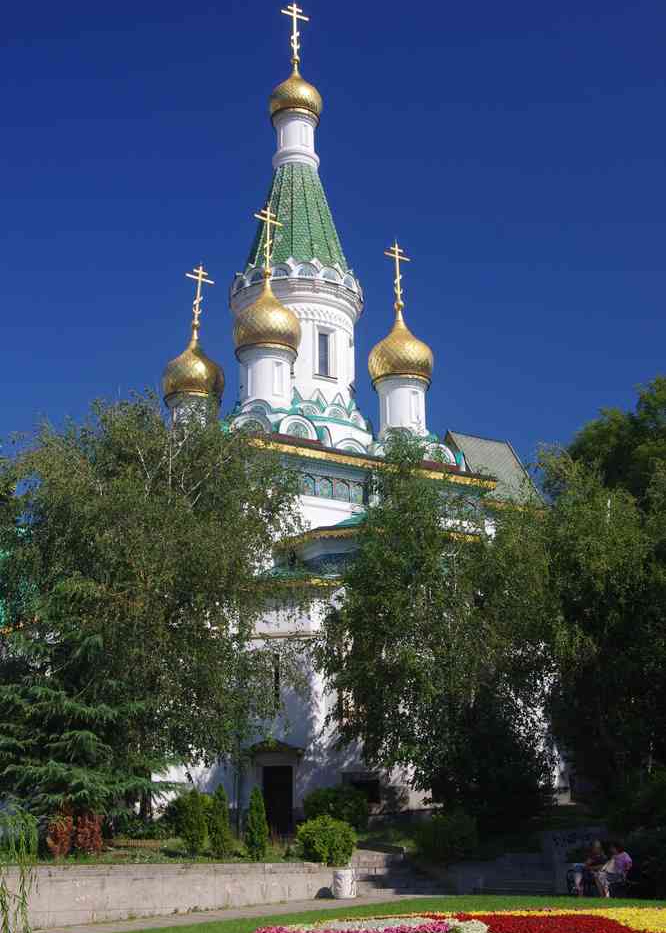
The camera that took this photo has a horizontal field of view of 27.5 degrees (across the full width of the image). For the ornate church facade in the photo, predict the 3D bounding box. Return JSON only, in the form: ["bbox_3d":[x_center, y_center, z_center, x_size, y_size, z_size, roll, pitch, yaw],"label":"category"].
[{"bbox_3d":[-0.529,-3.395,56.234,13.720,36.210,13.720,9,-19,-31],"label":"ornate church facade"}]

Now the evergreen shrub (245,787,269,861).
[{"bbox_3d":[-1.720,8.044,30.572,0.540,1.610,0.540,-1,-16,0],"label":"evergreen shrub"}]

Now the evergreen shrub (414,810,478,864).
[{"bbox_3d":[2.858,9.340,34.241,1.610,1.310,1.550,-1,-16,0],"label":"evergreen shrub"}]

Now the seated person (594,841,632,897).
[{"bbox_3d":[6.266,9.010,30.371,0.760,1.220,0.520,11,-20,-36],"label":"seated person"}]

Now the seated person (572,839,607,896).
[{"bbox_3d":[5.804,9.082,30.768,0.720,1.240,0.500,15,-22,-43],"label":"seated person"}]

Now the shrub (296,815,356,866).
[{"bbox_3d":[-0.152,8.761,31.818,1.400,1.150,1.360,-1,-16,0],"label":"shrub"}]

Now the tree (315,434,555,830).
[{"bbox_3d":[2.921,4.590,39.233,6.810,11.480,6.300,-1,-16,0],"label":"tree"}]

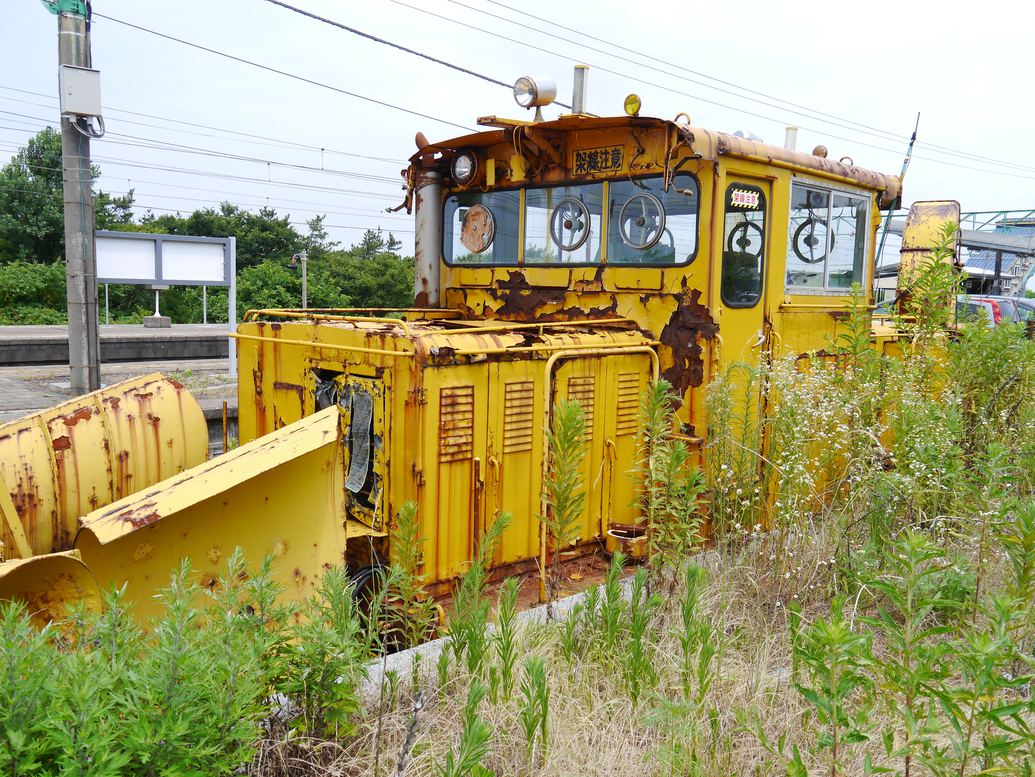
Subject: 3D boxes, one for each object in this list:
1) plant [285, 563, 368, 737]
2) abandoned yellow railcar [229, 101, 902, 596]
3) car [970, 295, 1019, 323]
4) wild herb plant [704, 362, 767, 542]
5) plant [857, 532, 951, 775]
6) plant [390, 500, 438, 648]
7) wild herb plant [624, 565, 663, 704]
[{"bbox_3d":[-0.629,0.860,2.952,0.274,0.587,0.261,0,7,-12],"label":"plant"},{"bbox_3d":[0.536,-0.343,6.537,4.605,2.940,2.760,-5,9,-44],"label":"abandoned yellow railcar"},{"bbox_3d":[9.930,-1.490,21.920,3.900,1.600,1.660,7,9,41],"label":"car"},{"bbox_3d":[1.301,0.382,5.356,0.381,1.088,0.343,3,7,14],"label":"wild herb plant"},{"bbox_3d":[1.146,0.824,2.658,0.283,0.820,0.283,4,7,24],"label":"plant"},{"bbox_3d":[-0.438,0.814,3.808,0.208,0.694,0.208,1,7,-6],"label":"plant"},{"bbox_3d":[0.452,0.892,3.217,0.138,0.518,0.138,2,7,9],"label":"wild herb plant"}]

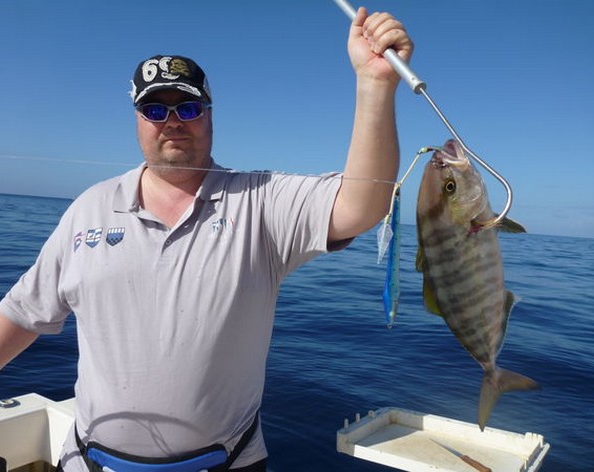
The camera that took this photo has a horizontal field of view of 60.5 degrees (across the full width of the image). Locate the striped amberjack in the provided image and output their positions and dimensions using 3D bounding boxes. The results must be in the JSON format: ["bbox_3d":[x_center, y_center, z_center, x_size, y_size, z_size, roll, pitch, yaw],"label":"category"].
[{"bbox_3d":[0.274,0.072,0.780,0.168,0.445,0.078,-11,3,13],"label":"striped amberjack"}]

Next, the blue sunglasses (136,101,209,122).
[{"bbox_3d":[-0.267,-0.259,1.111,0.150,0.046,0.135,-3,3,-10],"label":"blue sunglasses"}]

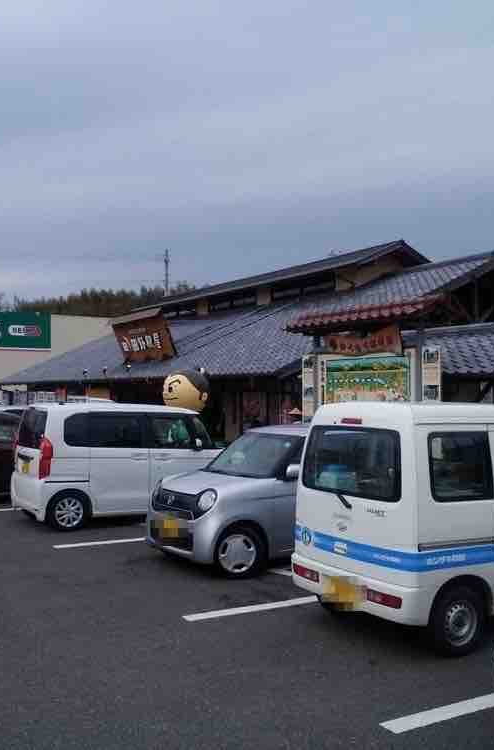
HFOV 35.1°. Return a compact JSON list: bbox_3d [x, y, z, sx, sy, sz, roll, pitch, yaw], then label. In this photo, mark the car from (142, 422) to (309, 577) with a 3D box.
[{"bbox_3d":[0.495,1.389,9.421,3.395,1.610,1.490,3,-3,-35],"label":"car"}]

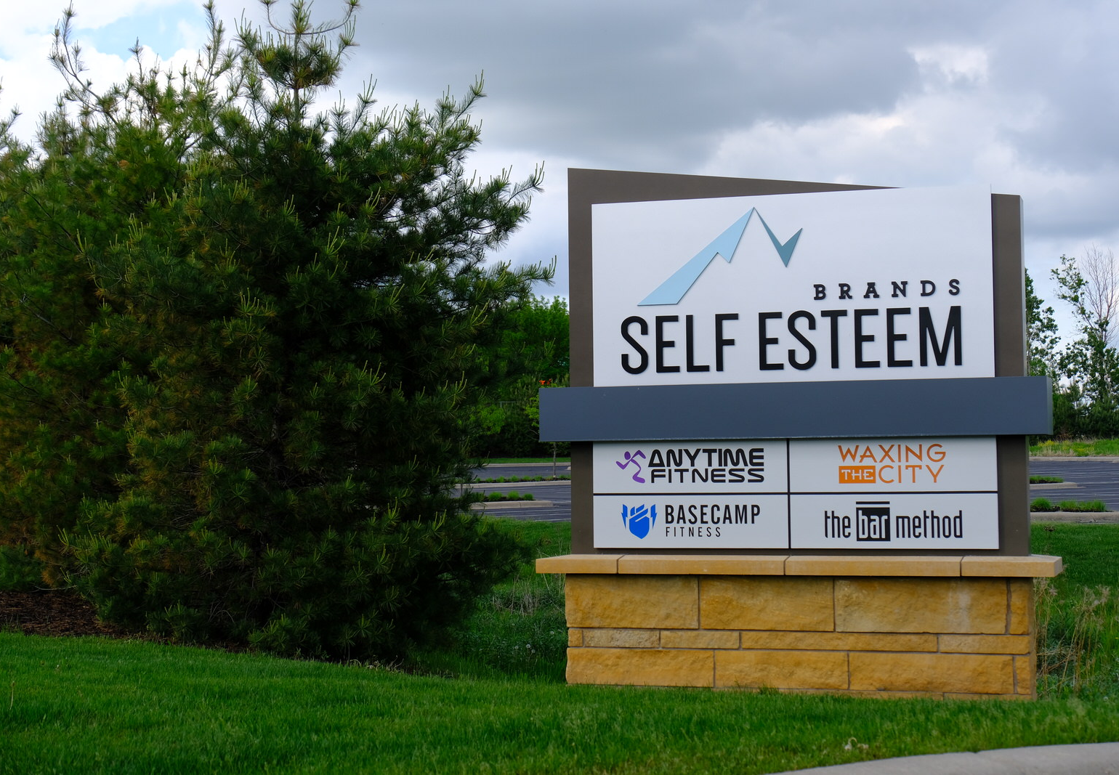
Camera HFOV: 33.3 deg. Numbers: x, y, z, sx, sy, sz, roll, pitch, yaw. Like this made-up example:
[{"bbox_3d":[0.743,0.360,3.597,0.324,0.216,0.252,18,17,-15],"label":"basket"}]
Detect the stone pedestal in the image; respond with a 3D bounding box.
[{"bbox_3d":[1.327,1.320,10.516,2.870,0.759,0.611,-1,-3,18],"label":"stone pedestal"}]

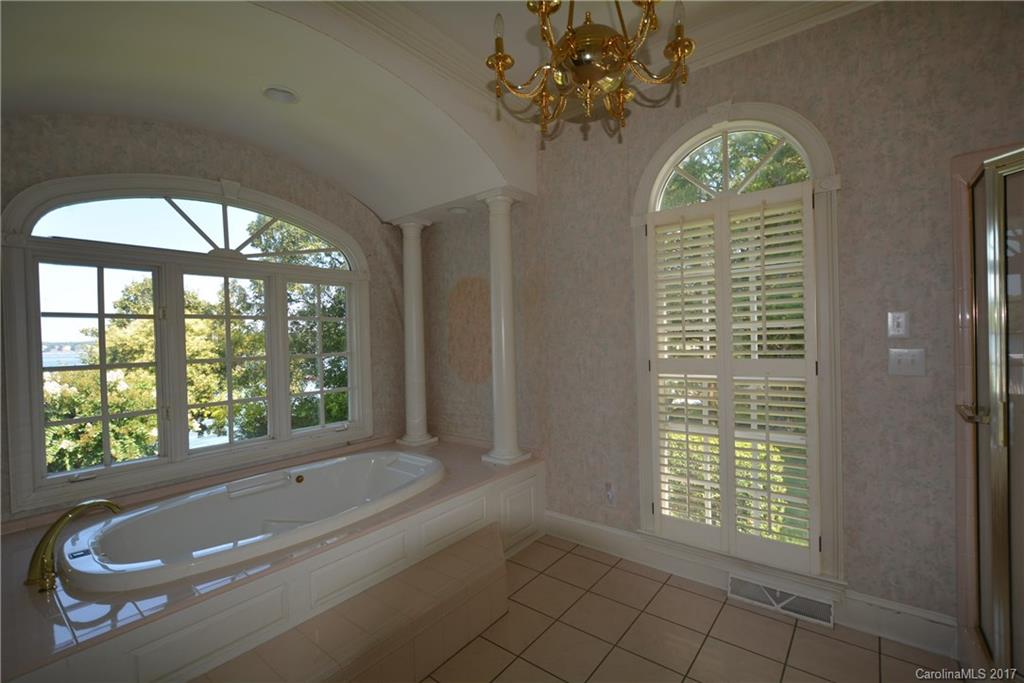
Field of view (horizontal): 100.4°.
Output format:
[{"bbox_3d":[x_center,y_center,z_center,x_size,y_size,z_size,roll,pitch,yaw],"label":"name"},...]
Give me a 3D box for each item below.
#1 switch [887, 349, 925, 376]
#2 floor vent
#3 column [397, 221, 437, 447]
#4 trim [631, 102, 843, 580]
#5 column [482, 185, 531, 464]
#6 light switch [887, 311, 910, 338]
[{"bbox_3d":[1.704,0.089,1.843,0.115,0.118,0.014,-2,0,39],"label":"switch"},{"bbox_3d":[1.329,1.284,2.135,0.441,0.105,0.038,-2,0,39],"label":"floor vent"},{"bbox_3d":[-0.848,-0.060,3.761,0.277,1.880,0.274,-2,0,0],"label":"column"},{"bbox_3d":[1.133,-0.036,2.286,0.955,2.352,0.089,-2,0,39],"label":"trim"},{"bbox_3d":[-0.058,-0.087,3.125,0.275,1.880,0.267,-2,0,0],"label":"column"},{"bbox_3d":[1.682,-0.071,1.857,0.069,0.114,0.014,-2,0,39],"label":"light switch"}]

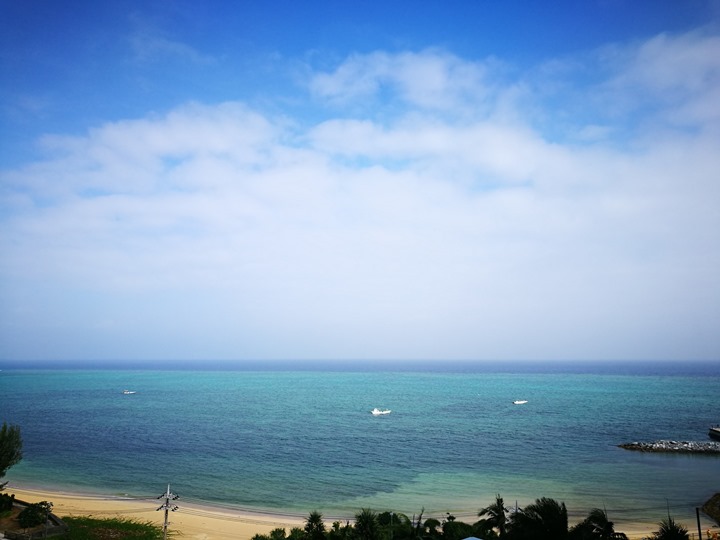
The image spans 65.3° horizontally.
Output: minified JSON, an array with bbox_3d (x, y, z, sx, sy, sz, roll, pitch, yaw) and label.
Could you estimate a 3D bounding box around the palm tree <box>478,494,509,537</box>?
[{"bbox_3d":[11.970,22.250,49.650,2.900,4.400,2.900,0,-9,0],"label":"palm tree"}]

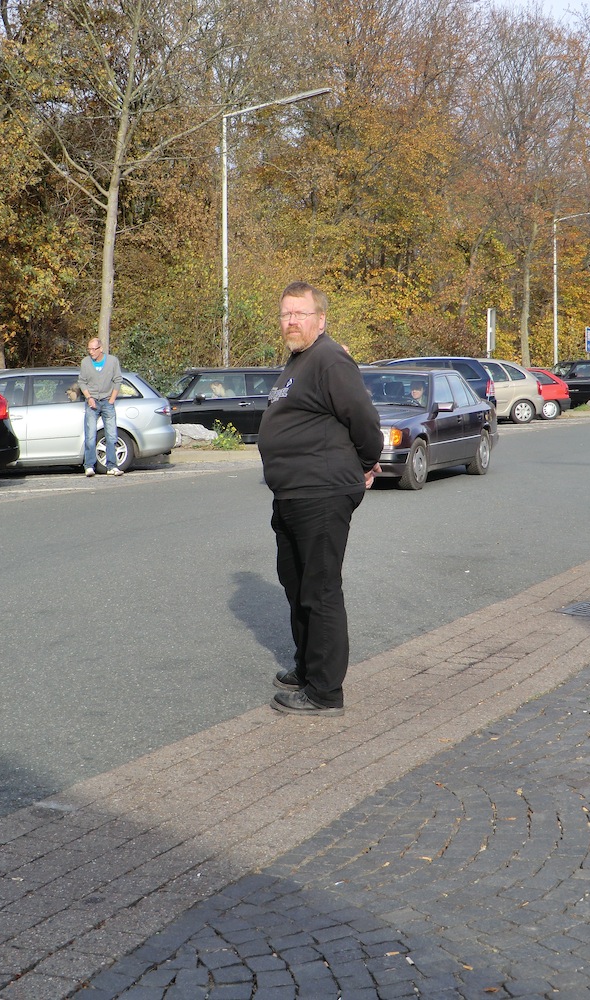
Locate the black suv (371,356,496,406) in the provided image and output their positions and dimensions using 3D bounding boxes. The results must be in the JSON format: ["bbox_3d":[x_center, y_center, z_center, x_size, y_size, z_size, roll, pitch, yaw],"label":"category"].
[{"bbox_3d":[2.320,-2.471,36.722,4.600,1.660,1.820,-2,5,-21],"label":"black suv"}]

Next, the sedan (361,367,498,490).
[{"bbox_3d":[1.260,-0.984,20.490,1.740,1.430,4.720,2,5,22],"label":"sedan"}]

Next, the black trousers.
[{"bbox_3d":[0.095,0.401,6.888,0.380,0.910,0.460,-1,5,-7],"label":"black trousers"}]

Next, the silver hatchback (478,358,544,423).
[{"bbox_3d":[4.150,-2.759,40.311,4.270,1.630,1.750,-2,5,-18],"label":"silver hatchback"}]

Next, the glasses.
[{"bbox_3d":[0.013,-0.787,6.798,0.140,0.043,0.140,2,9,25],"label":"glasses"}]

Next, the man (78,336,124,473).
[{"bbox_3d":[-2.590,-1.224,21.072,0.580,1.810,0.380,0,5,-5],"label":"man"}]

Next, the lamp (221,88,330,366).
[{"bbox_3d":[-0.380,-4.811,32.711,2.450,7.000,0.280,2,5,25],"label":"lamp"}]

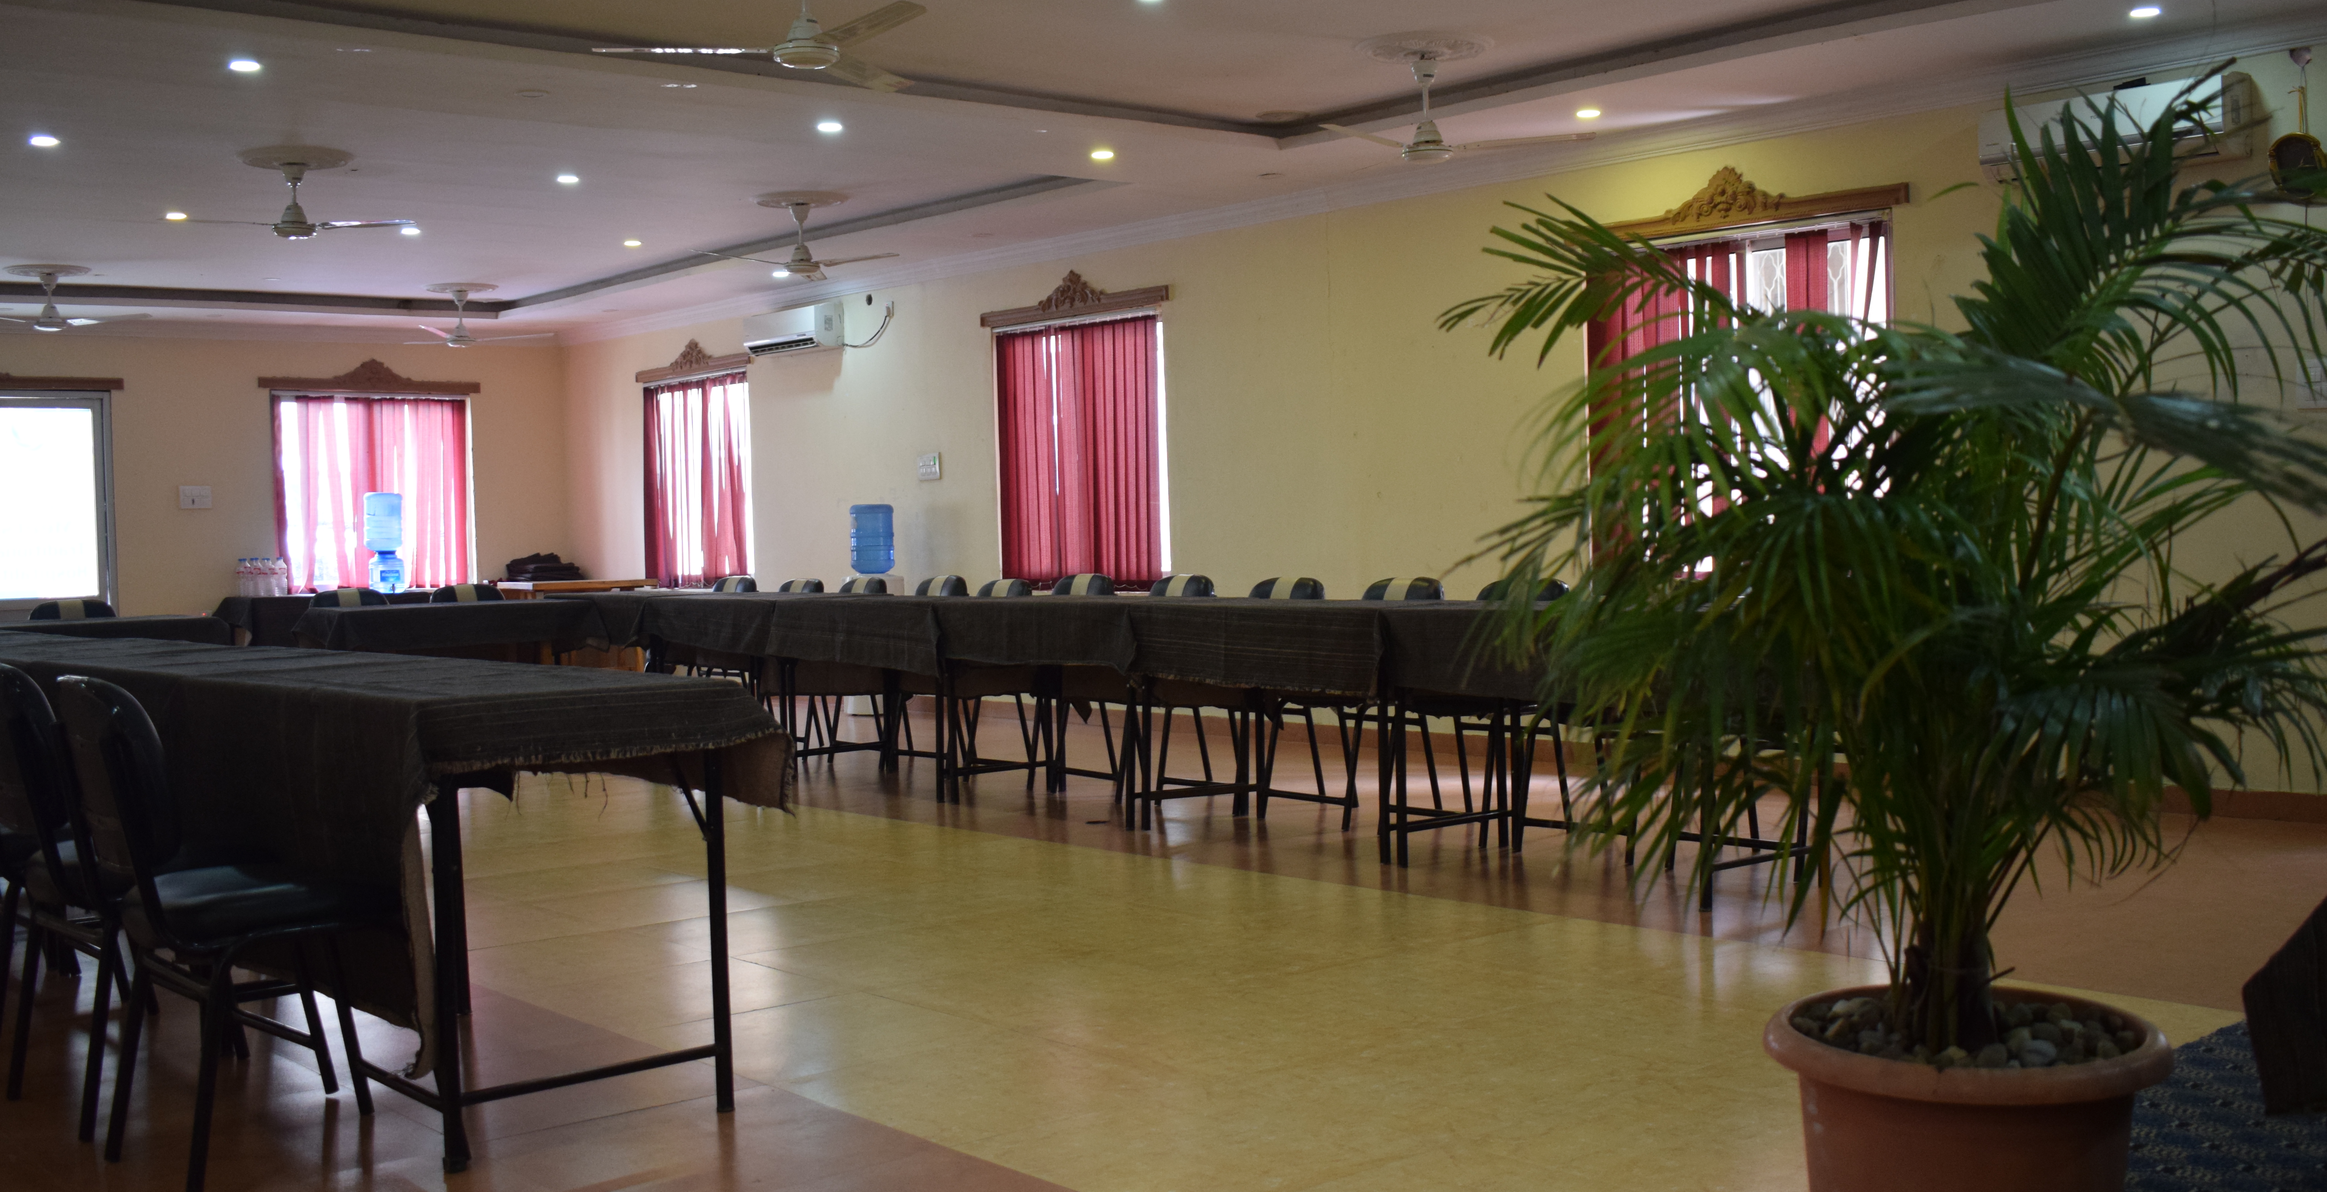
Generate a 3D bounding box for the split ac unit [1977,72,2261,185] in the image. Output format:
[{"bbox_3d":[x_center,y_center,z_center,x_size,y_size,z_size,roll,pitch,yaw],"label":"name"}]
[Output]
[{"bbox_3d":[3.229,-1.585,7.261,0.210,0.280,0.920,-3,2,-42],"label":"split ac unit"}]

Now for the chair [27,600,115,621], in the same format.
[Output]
[{"bbox_3d":[-4.590,0.456,9.038,0.460,0.870,0.560,-3,3,-41],"label":"chair"}]

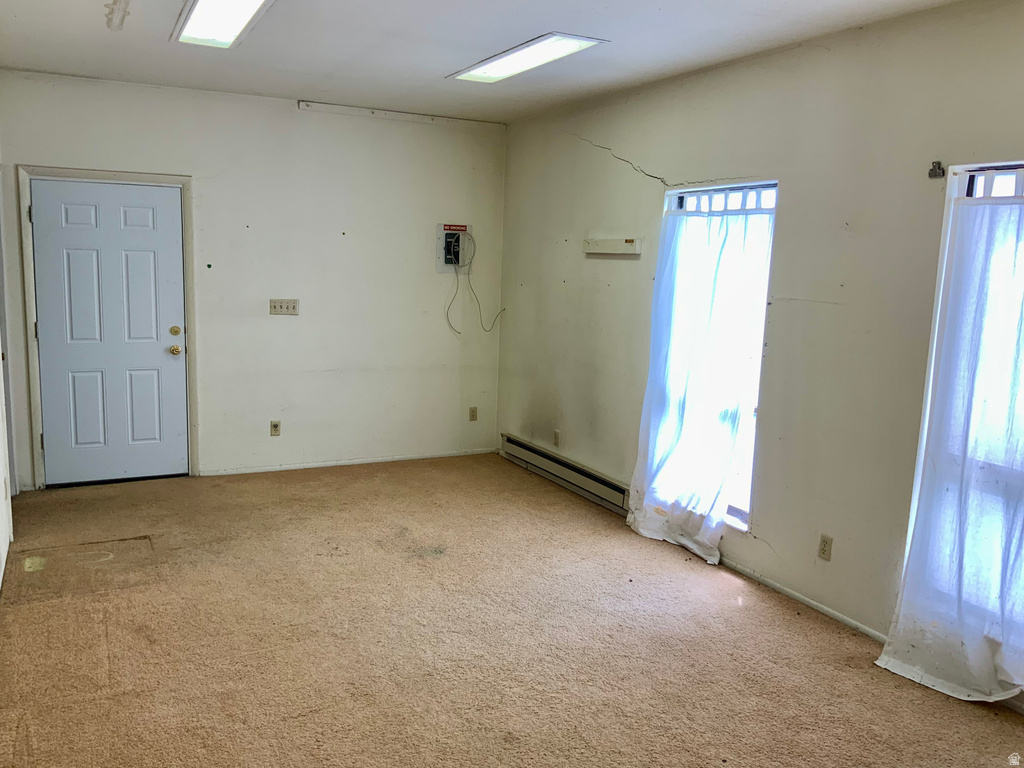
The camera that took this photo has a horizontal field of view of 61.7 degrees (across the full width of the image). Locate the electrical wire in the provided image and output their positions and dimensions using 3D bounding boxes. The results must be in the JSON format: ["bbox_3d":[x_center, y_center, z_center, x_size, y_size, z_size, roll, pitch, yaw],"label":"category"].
[{"bbox_3d":[-0.284,-0.802,6.889,0.490,0.810,0.100,-2,10,-25],"label":"electrical wire"}]

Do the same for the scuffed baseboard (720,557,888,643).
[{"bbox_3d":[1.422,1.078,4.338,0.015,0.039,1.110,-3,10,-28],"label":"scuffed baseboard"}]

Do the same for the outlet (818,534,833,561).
[{"bbox_3d":[1.513,0.793,4.146,0.010,0.118,0.072,-3,10,-28],"label":"outlet"}]

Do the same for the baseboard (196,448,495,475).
[{"bbox_3d":[-1.205,0.611,6.741,2.360,0.042,0.014,-2,10,-25],"label":"baseboard"}]

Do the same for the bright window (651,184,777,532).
[{"bbox_3d":[1.139,-0.182,4.884,0.100,1.834,0.910,-3,10,-28],"label":"bright window"}]

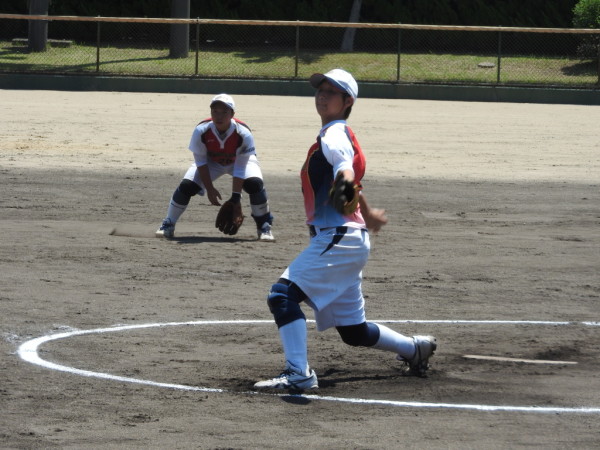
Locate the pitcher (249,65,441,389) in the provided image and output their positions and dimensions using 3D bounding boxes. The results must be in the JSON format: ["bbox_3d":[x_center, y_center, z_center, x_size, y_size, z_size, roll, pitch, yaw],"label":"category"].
[{"bbox_3d":[0.210,0.015,17.350,0.900,1.430,1.150,1,3,-10],"label":"pitcher"}]

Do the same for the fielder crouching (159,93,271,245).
[{"bbox_3d":[-0.630,-0.437,28.500,0.890,1.100,0.780,2,3,12],"label":"fielder crouching"}]

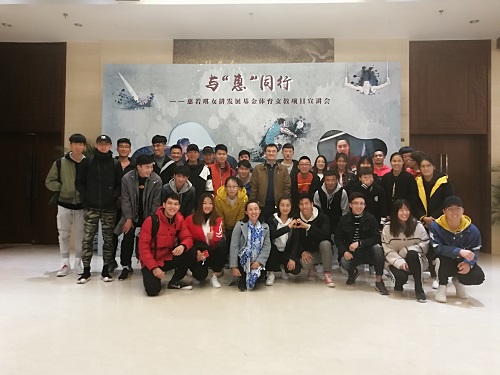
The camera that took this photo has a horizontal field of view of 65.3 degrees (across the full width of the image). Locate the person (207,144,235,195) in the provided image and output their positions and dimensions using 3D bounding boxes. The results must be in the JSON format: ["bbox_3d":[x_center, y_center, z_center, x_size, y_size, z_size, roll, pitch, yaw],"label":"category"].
[{"bbox_3d":[-0.396,0.252,5.520,0.500,1.715,0.350,1,0,-2],"label":"person"}]

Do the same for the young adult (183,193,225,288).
[{"bbox_3d":[-0.551,0.609,4.691,0.520,1.080,0.720,1,-1,-7],"label":"young adult"}]

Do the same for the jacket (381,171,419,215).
[{"bbox_3d":[1.937,0.091,5.020,0.480,0.670,0.300,0,0,22],"label":"jacket"}]

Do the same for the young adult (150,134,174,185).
[{"bbox_3d":[-1.144,0.241,5.169,0.520,1.820,0.360,1,-1,-7],"label":"young adult"}]

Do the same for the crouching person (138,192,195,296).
[{"bbox_3d":[-0.921,0.579,4.250,0.580,1.060,0.720,1,-2,-22],"label":"crouching person"}]

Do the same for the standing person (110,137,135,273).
[{"bbox_3d":[-1.710,0.235,5.250,0.500,1.790,0.320,1,-2,-15],"label":"standing person"}]

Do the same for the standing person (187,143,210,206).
[{"bbox_3d":[-0.754,0.268,5.500,0.500,1.750,0.320,1,-1,-5],"label":"standing person"}]

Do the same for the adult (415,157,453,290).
[{"bbox_3d":[2.224,0.405,4.696,0.500,1.560,0.450,0,-1,29],"label":"adult"}]

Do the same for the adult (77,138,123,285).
[{"bbox_3d":[-1.825,0.249,4.778,0.550,1.770,0.360,1,-1,-9],"label":"adult"}]

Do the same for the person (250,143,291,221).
[{"bbox_3d":[0.282,0.258,5.280,0.550,1.710,0.360,1,0,2],"label":"person"}]

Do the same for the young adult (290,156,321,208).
[{"bbox_3d":[0.778,0.334,5.420,0.480,1.570,0.420,0,0,6],"label":"young adult"}]

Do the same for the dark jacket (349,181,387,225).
[{"bbox_3d":[1.431,0.195,4.750,0.470,0.580,0.300,0,-2,10],"label":"dark jacket"}]

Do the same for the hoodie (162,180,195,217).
[{"bbox_3d":[-0.871,0.164,4.750,0.430,0.570,0.330,1,-2,-12],"label":"hoodie"}]

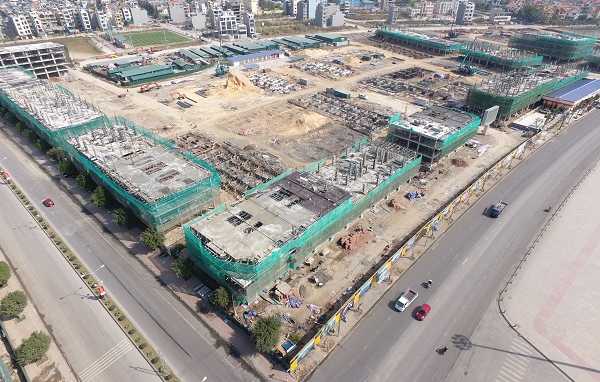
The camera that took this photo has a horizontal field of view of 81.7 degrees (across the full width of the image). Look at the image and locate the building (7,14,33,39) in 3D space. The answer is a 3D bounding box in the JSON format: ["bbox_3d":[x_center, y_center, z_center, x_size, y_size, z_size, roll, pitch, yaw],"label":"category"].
[{"bbox_3d":[-267.950,-157.360,332.690,13.000,18.500,11.500,22,40,31],"label":"building"}]

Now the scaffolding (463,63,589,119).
[{"bbox_3d":[111.590,-50.670,168.130,70.000,9.000,19.800,-21,38,-27],"label":"scaffolding"}]

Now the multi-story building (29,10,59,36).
[{"bbox_3d":[-253.720,-162.700,338.940,12.500,20.000,16.000,22,40,31],"label":"multi-story building"}]

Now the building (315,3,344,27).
[{"bbox_3d":[32.500,-200.080,396.390,26.000,22.000,17.000,-17,36,-25],"label":"building"}]

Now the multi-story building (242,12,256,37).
[{"bbox_3d":[-40.960,-135.880,283.900,4.100,17.130,14.010,-16,36,-23],"label":"multi-story building"}]

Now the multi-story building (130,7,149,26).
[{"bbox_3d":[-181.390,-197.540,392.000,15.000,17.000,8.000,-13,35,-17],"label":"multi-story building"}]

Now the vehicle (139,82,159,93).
[{"bbox_3d":[-80.910,-55.250,184.900,3.000,3.300,9.500,23,39,31],"label":"vehicle"}]

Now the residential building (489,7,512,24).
[{"bbox_3d":[196.530,-170.290,338.360,14.710,12.760,12.000,-1,33,-2],"label":"residential building"}]

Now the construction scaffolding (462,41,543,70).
[{"bbox_3d":[141.650,-94.830,244.960,26.000,8.800,43.000,-18,37,-27],"label":"construction scaffolding"}]

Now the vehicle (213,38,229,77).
[{"bbox_3d":[-48.340,-80.960,209.700,8.000,20.500,6.000,-14,35,-21],"label":"vehicle"}]

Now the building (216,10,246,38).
[{"bbox_3d":[-63.190,-149.340,311.380,22.000,21.500,14.000,-14,36,-19],"label":"building"}]

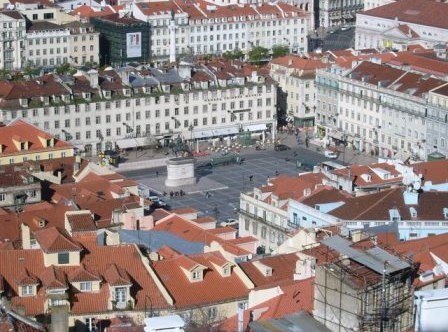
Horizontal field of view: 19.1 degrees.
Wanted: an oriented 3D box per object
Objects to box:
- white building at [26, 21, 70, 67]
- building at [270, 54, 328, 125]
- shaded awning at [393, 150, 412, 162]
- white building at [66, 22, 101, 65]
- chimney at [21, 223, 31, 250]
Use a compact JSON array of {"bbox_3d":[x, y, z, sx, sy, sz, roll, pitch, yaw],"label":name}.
[{"bbox_3d":[-66.520,-42.900,489.780,16.670,20.710,12.500,-8,16,-28],"label":"white building"},{"bbox_3d":[24.450,-24.310,418.630,10.500,20.500,19.070,-8,16,-28],"label":"building"},{"bbox_3d":[48.590,-2.820,364.750,2.200,2.040,5.890,-8,16,-28],"label":"shaded awning"},{"bbox_3d":[-54.160,-44.200,496.610,11.450,20.000,12.500,-8,16,-28],"label":"white building"},{"bbox_3d":[-21.250,7.690,143.350,0.820,3.100,0.750,-3,15,-14],"label":"chimney"}]

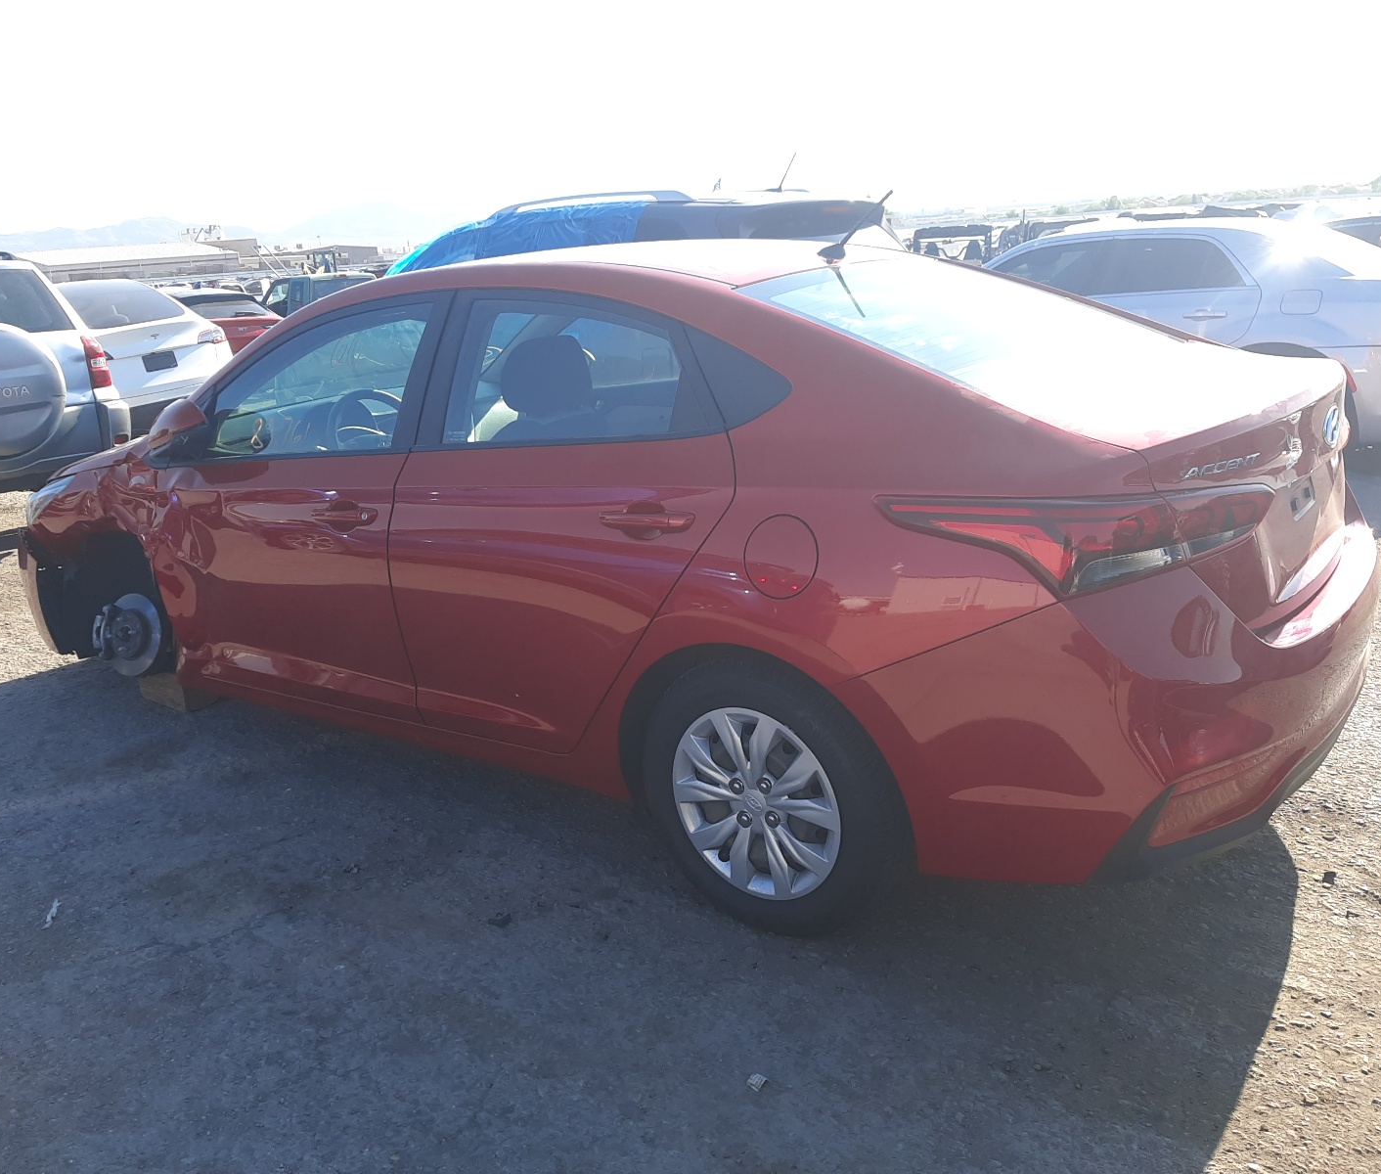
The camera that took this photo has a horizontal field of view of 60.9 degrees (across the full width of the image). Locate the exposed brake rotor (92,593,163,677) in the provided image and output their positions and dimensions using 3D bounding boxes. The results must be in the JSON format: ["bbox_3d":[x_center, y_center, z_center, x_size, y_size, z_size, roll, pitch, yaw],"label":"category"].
[{"bbox_3d":[-1.902,0.167,3.988,0.285,0.280,0.080,3,17,25],"label":"exposed brake rotor"}]

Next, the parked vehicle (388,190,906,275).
[{"bbox_3d":[-0.807,-1.955,8.832,4.600,1.700,1.840,8,20,34],"label":"parked vehicle"}]

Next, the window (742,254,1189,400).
[{"bbox_3d":[0.679,-0.628,2.705,0.810,0.090,1.220,29,31,27],"label":"window"}]

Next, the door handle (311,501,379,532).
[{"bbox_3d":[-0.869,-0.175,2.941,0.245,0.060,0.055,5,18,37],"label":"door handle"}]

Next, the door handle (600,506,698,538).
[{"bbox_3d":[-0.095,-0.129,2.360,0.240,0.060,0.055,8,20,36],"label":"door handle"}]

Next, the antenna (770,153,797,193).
[{"bbox_3d":[0.599,-2.668,7.577,0.200,0.270,0.060,8,20,34],"label":"antenna"}]

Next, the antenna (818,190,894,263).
[{"bbox_3d":[0.394,-0.867,2.845,0.210,0.155,0.055,8,20,36],"label":"antenna"}]

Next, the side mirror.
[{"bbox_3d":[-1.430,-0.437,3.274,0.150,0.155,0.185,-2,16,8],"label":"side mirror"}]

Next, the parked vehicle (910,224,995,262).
[{"bbox_3d":[4.495,-5.196,20.149,1.600,1.900,3.100,0,17,13],"label":"parked vehicle"}]

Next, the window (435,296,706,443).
[{"bbox_3d":[-0.259,-0.482,2.614,0.790,0.370,0.060,8,-5,36],"label":"window"}]

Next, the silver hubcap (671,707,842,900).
[{"bbox_3d":[0.170,0.439,2.468,0.410,0.410,0.150,8,20,36],"label":"silver hubcap"}]

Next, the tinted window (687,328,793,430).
[{"bbox_3d":[0.085,-0.422,2.362,0.290,0.215,0.045,5,-6,30],"label":"tinted window"}]

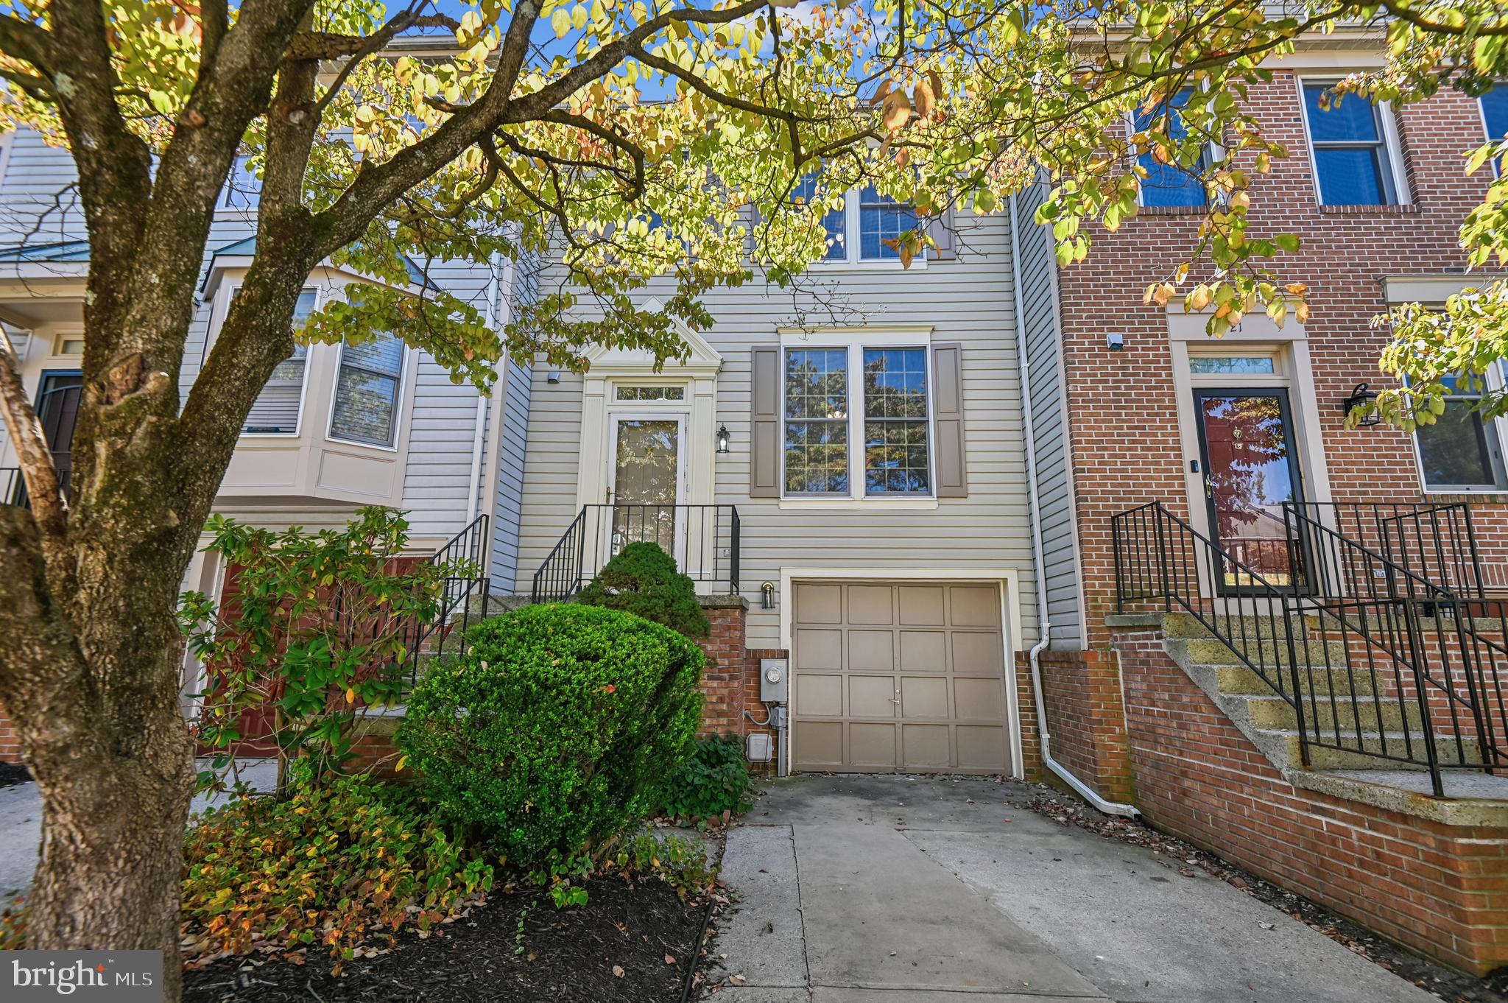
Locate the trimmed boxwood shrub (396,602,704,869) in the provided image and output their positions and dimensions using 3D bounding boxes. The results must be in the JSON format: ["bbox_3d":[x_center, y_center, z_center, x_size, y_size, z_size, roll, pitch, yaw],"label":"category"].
[{"bbox_3d":[-1.258,1.465,4.305,1.900,1.560,1.750,0,-11,3],"label":"trimmed boxwood shrub"}]

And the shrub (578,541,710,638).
[{"bbox_3d":[-1.031,1.373,6.048,1.280,2.020,1.200,0,-11,3],"label":"shrub"}]

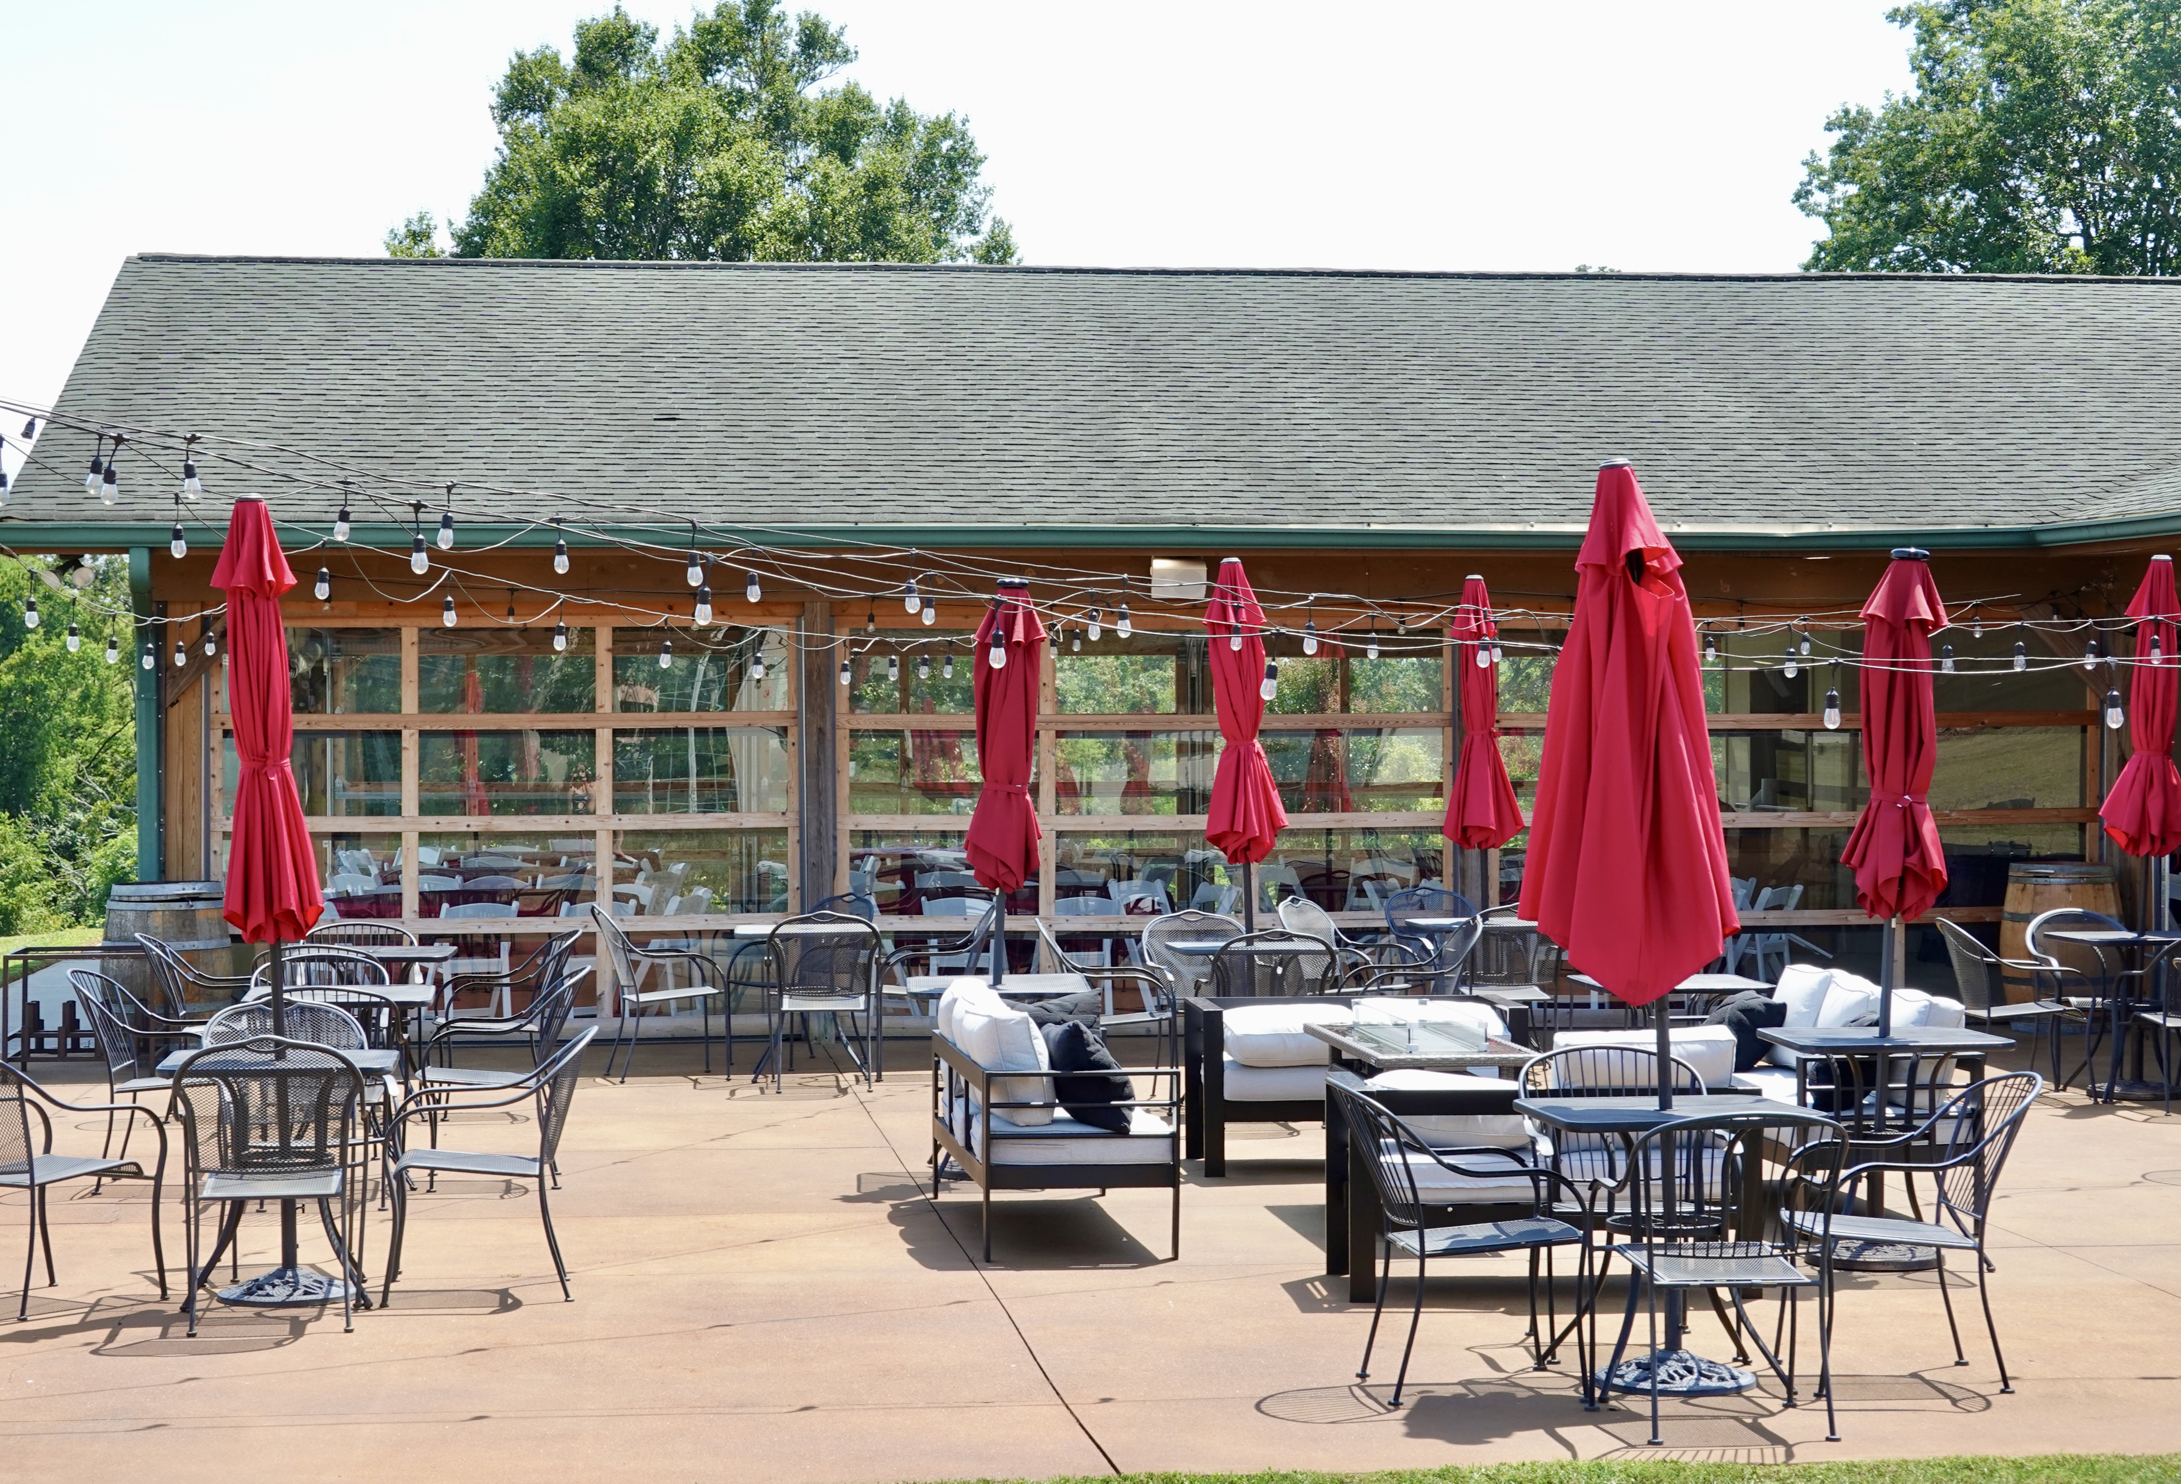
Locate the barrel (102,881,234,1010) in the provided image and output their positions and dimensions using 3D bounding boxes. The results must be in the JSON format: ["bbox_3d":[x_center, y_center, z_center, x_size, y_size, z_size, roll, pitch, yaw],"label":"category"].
[{"bbox_3d":[-4.837,1.218,19.450,0.690,0.950,0.690,0,0,-7],"label":"barrel"}]

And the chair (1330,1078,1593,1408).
[{"bbox_3d":[0.968,1.329,10.070,0.655,0.850,0.580,0,0,-10],"label":"chair"}]

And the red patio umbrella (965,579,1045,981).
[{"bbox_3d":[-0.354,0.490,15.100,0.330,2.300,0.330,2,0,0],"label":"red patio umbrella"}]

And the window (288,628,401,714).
[{"bbox_3d":[-4.348,-0.396,20.743,0.979,0.472,0.050,0,0,-7],"label":"window"}]

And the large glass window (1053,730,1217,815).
[{"bbox_3d":[0.327,0.173,20.847,1.050,0.484,0.050,0,0,-7],"label":"large glass window"}]

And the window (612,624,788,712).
[{"bbox_3d":[-2.157,-0.405,20.549,0.970,0.491,0.050,0,0,-7],"label":"window"}]

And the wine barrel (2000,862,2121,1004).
[{"bbox_3d":[5.514,1.183,21.100,0.690,0.950,0.690,0,0,-7],"label":"wine barrel"}]

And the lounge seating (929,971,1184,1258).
[{"bbox_3d":[-0.144,1.292,13.053,0.670,0.830,1.640,0,0,-8],"label":"lounge seating"}]

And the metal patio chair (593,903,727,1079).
[{"bbox_3d":[-2.162,1.244,18.514,0.640,0.860,0.570,0,0,-14],"label":"metal patio chair"}]

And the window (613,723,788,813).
[{"bbox_3d":[-2.158,0.161,20.549,0.971,0.489,0.050,0,0,-7],"label":"window"}]

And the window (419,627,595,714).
[{"bbox_3d":[-3.207,-0.393,20.423,0.963,0.479,0.050,0,0,-7],"label":"window"}]

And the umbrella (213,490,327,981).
[{"bbox_3d":[-2.547,0.419,11.510,0.340,2.349,0.340,-3,0,0],"label":"umbrella"}]

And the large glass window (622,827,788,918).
[{"bbox_3d":[-2.189,0.742,20.997,0.989,0.492,0.050,0,0,-7],"label":"large glass window"}]

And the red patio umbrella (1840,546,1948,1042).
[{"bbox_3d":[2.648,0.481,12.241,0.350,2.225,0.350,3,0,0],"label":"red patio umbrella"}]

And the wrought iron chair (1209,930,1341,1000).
[{"bbox_3d":[0.780,1.277,16.720,0.590,0.885,0.660,0,0,-13],"label":"wrought iron chair"}]

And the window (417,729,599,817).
[{"bbox_3d":[-3.208,0.168,20.422,0.970,0.475,0.050,0,0,-7],"label":"window"}]

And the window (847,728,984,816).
[{"bbox_3d":[-0.844,0.166,21.155,1.078,0.491,0.050,0,0,-7],"label":"window"}]

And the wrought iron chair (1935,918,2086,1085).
[{"bbox_3d":[4.334,1.254,17.529,0.640,0.850,0.570,0,0,-11],"label":"wrought iron chair"}]

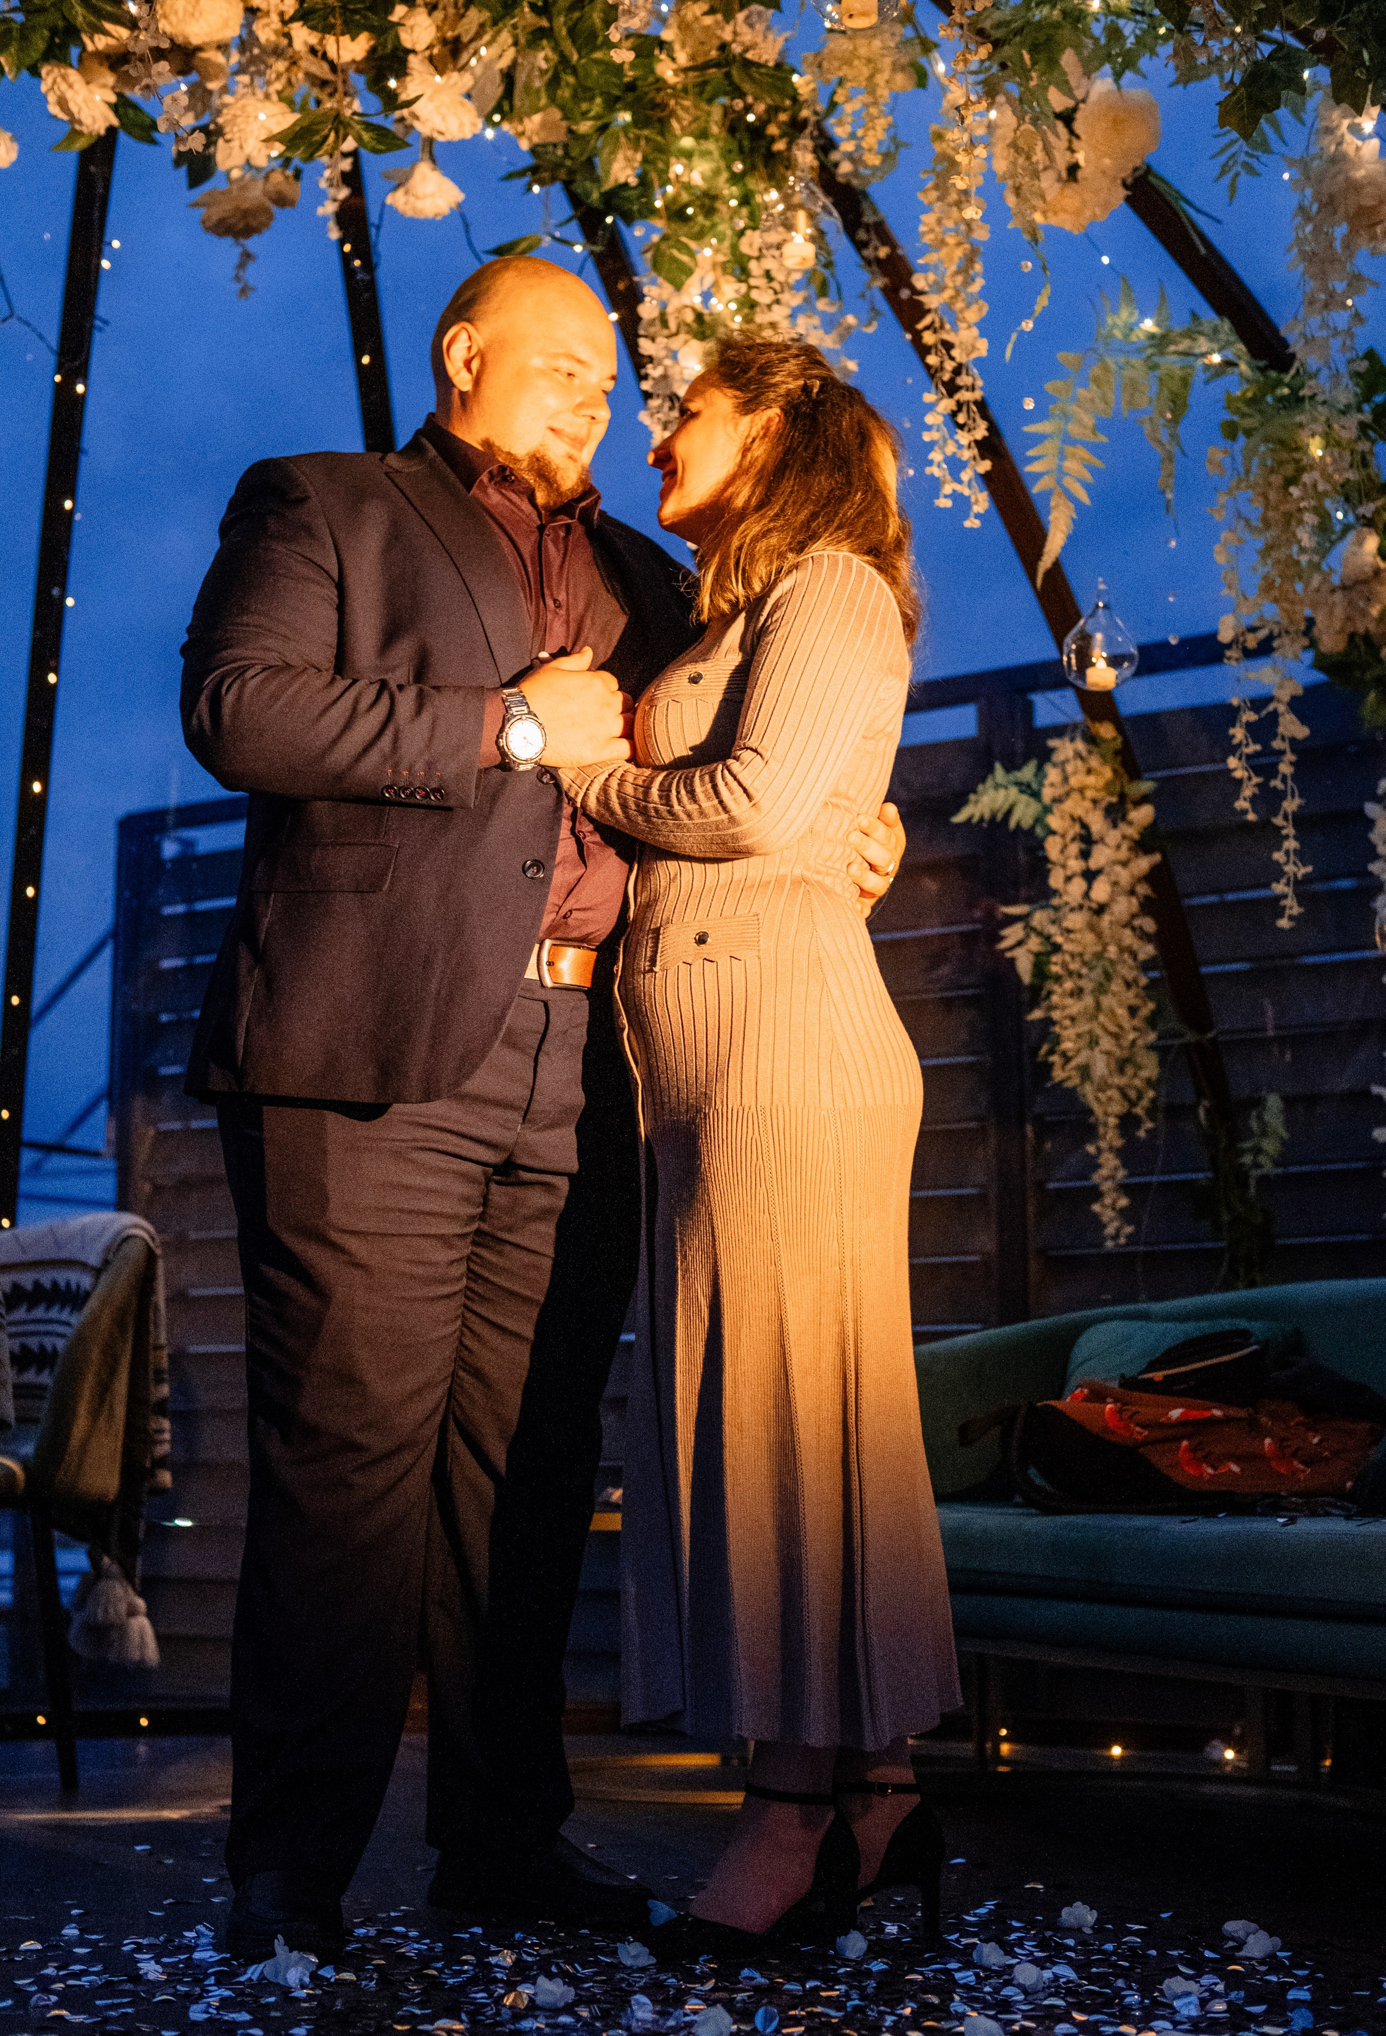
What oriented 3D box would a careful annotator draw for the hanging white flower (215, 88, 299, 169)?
[{"bbox_3d":[-0.516,-1.053,3.420,0.100,0.090,0.085,0,-9,0],"label":"hanging white flower"}]

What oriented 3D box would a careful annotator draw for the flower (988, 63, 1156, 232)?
[{"bbox_3d":[0.491,-1.115,3.700,0.215,0.210,0.160,0,-9,0],"label":"flower"}]

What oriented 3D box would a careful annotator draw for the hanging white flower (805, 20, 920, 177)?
[{"bbox_3d":[0.218,-1.178,3.700,0.148,0.190,0.130,0,-9,0],"label":"hanging white flower"}]

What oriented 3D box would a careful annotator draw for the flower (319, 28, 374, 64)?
[{"bbox_3d":[-0.435,-1.219,3.620,0.062,0.042,0.055,1,-8,-10],"label":"flower"}]

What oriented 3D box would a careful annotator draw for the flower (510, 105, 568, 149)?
[{"bbox_3d":[-0.182,-1.050,3.400,0.070,0.052,0.060,0,-9,0],"label":"flower"}]

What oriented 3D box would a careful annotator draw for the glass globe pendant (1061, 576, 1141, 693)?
[{"bbox_3d":[0.487,-0.457,3.450,0.092,0.136,0.092,0,-9,0],"label":"glass globe pendant"}]

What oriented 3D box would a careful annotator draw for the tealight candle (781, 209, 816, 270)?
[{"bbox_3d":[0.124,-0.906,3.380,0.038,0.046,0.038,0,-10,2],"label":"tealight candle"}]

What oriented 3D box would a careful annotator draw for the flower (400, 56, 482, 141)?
[{"bbox_3d":[-0.308,-1.120,3.520,0.092,0.088,0.085,3,-8,-20],"label":"flower"}]

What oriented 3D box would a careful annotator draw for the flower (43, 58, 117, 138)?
[{"bbox_3d":[-0.748,-1.122,3.520,0.086,0.080,0.075,-3,-8,20],"label":"flower"}]

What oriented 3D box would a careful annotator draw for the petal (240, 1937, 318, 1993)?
[{"bbox_3d":[-0.394,0.890,2.724,0.068,0.042,0.055,0,-8,0],"label":"petal"}]

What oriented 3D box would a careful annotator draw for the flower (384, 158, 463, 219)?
[{"bbox_3d":[-0.329,-1.011,3.520,0.088,0.058,0.085,1,-8,-10],"label":"flower"}]

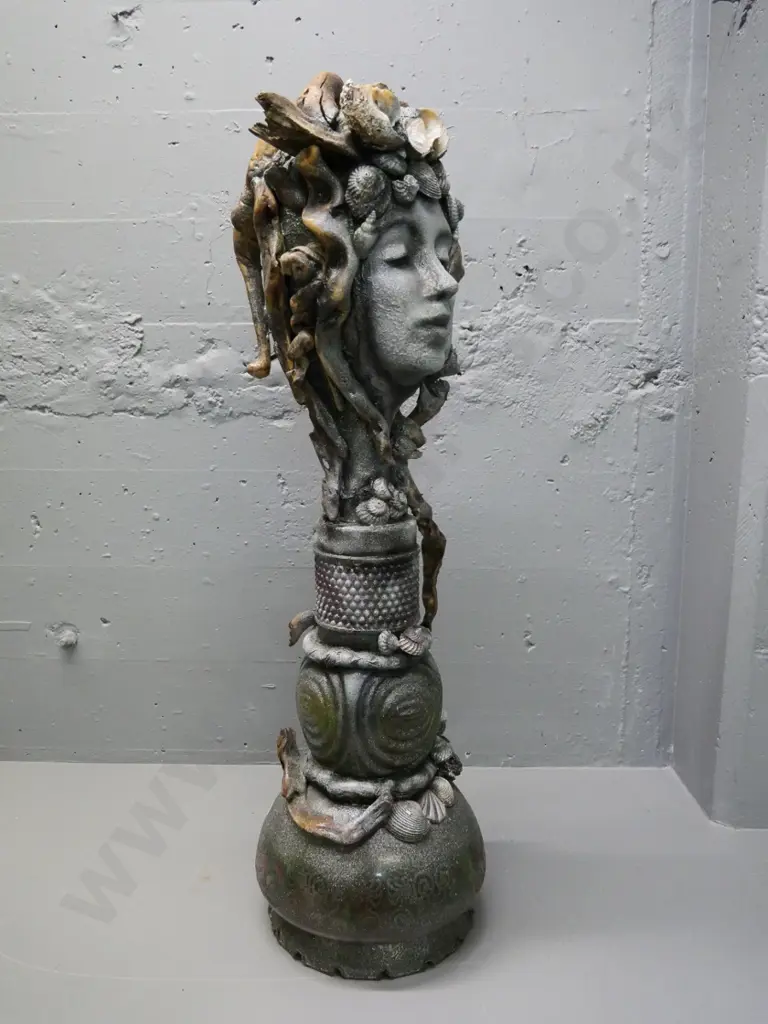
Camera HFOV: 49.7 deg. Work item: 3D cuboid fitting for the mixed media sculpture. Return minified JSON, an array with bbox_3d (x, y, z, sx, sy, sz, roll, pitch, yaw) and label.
[{"bbox_3d":[-0.022,0.012,0.841,0.265,0.835,0.245,7,11,39],"label":"mixed media sculpture"}]

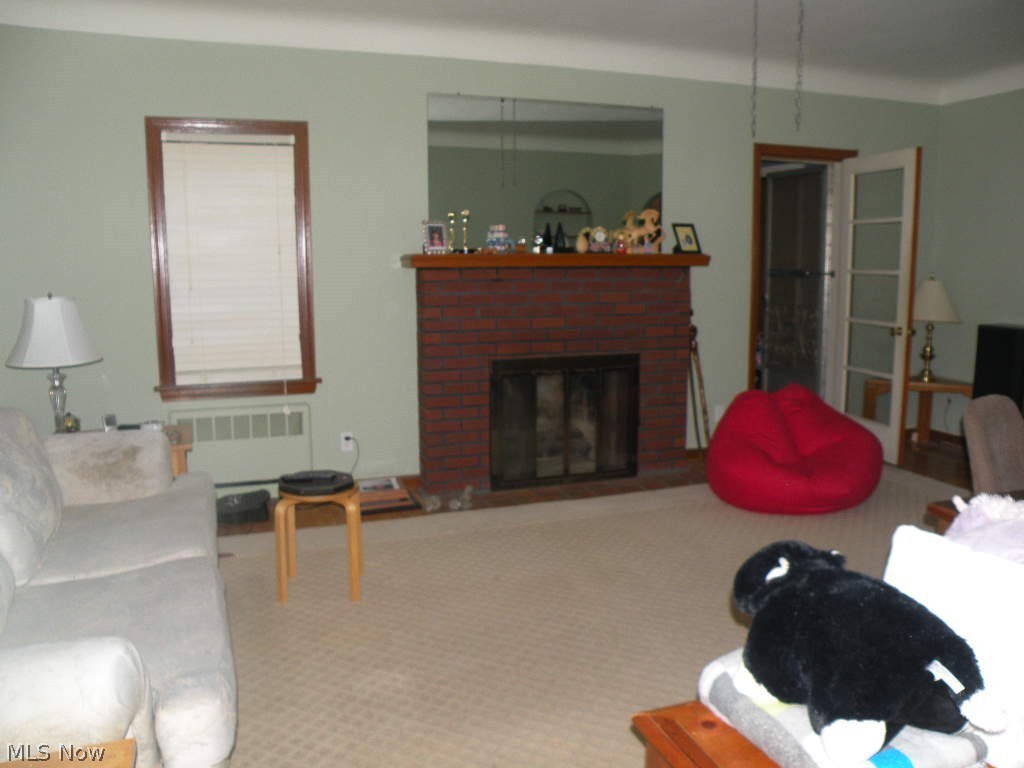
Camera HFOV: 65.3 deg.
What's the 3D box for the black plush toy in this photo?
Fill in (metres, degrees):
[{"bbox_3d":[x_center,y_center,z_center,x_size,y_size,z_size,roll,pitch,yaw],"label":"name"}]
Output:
[{"bbox_3d":[0.601,0.442,1.430,0.300,0.250,0.420,-5,9,-27],"label":"black plush toy"}]

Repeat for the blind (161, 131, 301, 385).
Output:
[{"bbox_3d":[-1.500,-0.670,4.308,0.690,1.345,0.050,-3,9,-19],"label":"blind"}]

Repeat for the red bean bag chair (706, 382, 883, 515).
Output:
[{"bbox_3d":[1.622,0.321,4.559,0.920,0.610,0.920,3,9,20],"label":"red bean bag chair"}]

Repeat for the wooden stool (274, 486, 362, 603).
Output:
[{"bbox_3d":[-0.776,0.609,3.214,0.335,0.450,0.335,-1,8,-3],"label":"wooden stool"}]

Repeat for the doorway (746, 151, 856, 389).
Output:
[{"bbox_3d":[2.016,-0.571,5.564,0.880,2.101,0.150,-3,9,-19],"label":"doorway"}]

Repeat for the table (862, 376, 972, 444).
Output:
[{"bbox_3d":[2.973,0.204,5.779,0.820,0.480,0.440,3,9,24],"label":"table"}]

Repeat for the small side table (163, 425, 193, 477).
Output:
[{"bbox_3d":[-1.920,0.501,3.924,0.690,0.473,0.550,-3,9,-19],"label":"small side table"}]

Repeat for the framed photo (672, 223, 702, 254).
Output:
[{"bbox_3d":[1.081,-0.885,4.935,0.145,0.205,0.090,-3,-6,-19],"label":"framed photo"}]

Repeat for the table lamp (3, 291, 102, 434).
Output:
[{"bbox_3d":[-2.180,-0.070,3.783,0.440,0.727,0.440,-3,9,-19],"label":"table lamp"}]

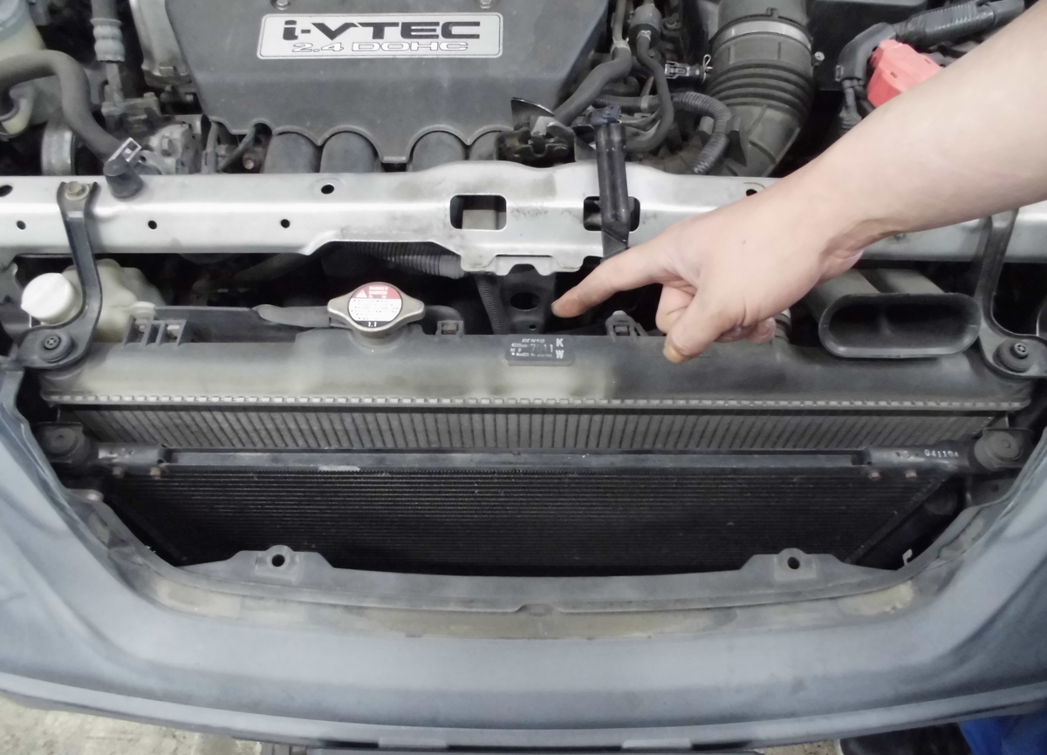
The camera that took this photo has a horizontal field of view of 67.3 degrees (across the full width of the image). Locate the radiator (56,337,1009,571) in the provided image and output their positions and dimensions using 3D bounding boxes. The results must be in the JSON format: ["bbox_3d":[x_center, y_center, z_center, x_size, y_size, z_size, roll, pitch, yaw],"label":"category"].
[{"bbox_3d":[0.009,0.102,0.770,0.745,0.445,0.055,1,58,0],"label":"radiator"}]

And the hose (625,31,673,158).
[{"bbox_3d":[0.112,-0.264,0.730,0.055,0.075,0.090,1,58,0],"label":"hose"}]

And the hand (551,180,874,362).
[{"bbox_3d":[0.117,-0.062,0.470,0.185,0.072,0.080,-19,57,16],"label":"hand"}]

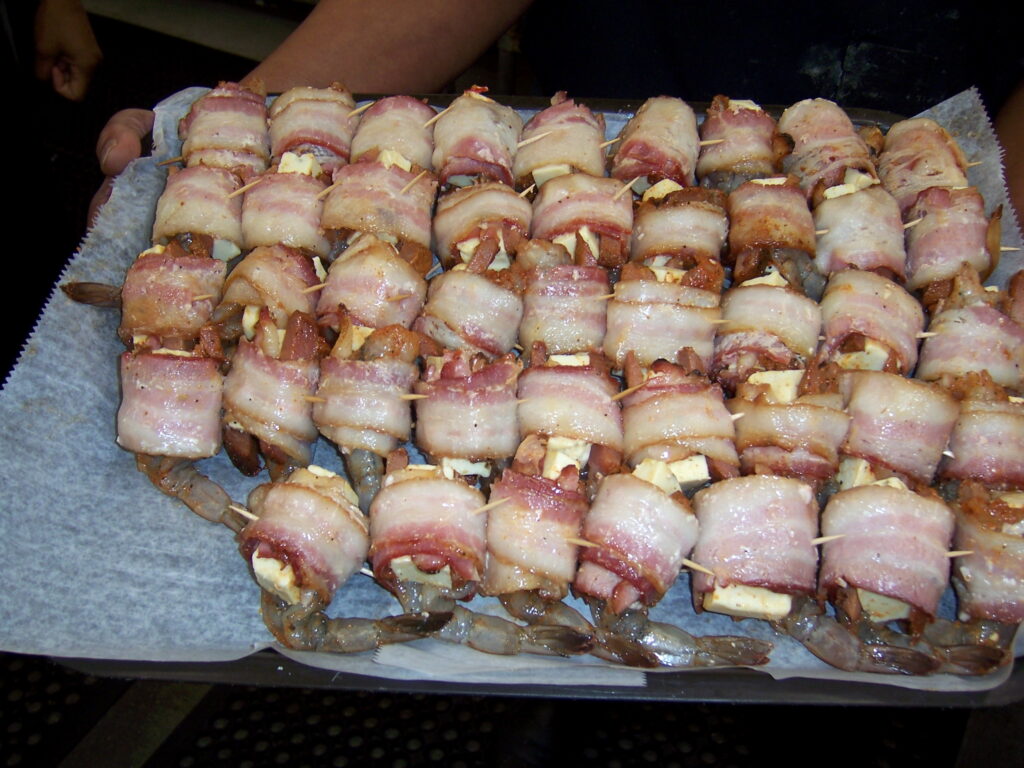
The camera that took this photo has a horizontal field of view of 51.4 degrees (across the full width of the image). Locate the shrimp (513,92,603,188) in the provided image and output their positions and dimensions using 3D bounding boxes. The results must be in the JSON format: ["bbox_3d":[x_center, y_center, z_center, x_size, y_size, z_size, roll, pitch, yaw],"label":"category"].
[{"bbox_3d":[0.025,-0.127,0.564,0.045,0.035,0.045,2,60,0],"label":"shrimp"}]

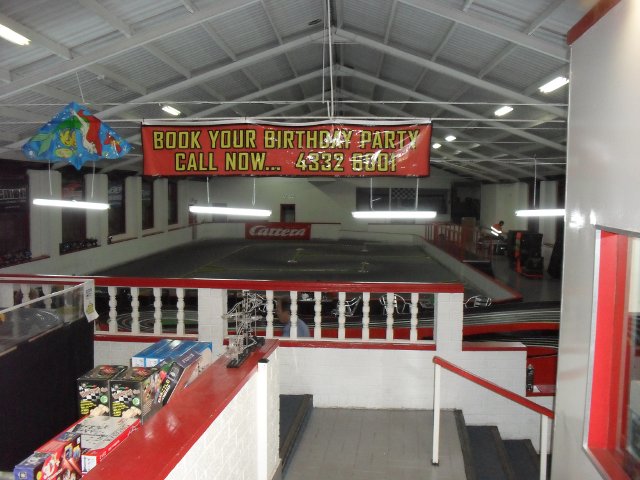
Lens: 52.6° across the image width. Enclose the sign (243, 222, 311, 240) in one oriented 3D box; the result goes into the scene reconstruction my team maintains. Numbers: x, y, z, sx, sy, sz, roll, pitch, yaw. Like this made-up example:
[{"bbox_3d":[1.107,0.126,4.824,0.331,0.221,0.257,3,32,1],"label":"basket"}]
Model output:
[{"bbox_3d":[-2.183,-0.433,33.800,3.437,0.919,0.050,1,5,3],"label":"sign"}]

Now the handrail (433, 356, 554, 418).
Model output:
[{"bbox_3d":[1.285,1.089,4.791,0.977,0.055,0.055,24,6,2],"label":"handrail"}]

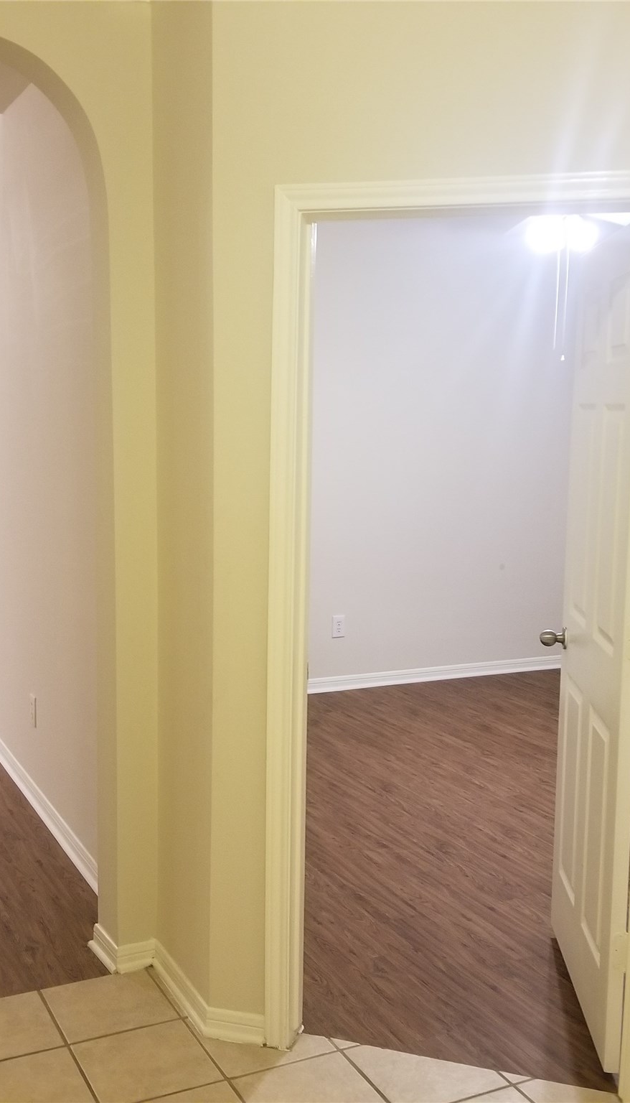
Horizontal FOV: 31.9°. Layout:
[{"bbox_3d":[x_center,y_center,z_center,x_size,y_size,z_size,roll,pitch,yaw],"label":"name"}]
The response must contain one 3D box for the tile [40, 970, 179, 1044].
[{"bbox_3d":[-0.551,1.229,2.988,0.299,0.010,0.299,-2,7,-26],"label":"tile"}]

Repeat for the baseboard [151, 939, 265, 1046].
[{"bbox_3d":[-0.307,1.190,2.986,0.130,0.076,0.528,-3,8,-32],"label":"baseboard"}]

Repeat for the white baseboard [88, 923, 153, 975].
[{"bbox_3d":[-0.574,1.155,3.253,0.140,0.076,0.210,-2,7,-26],"label":"white baseboard"}]

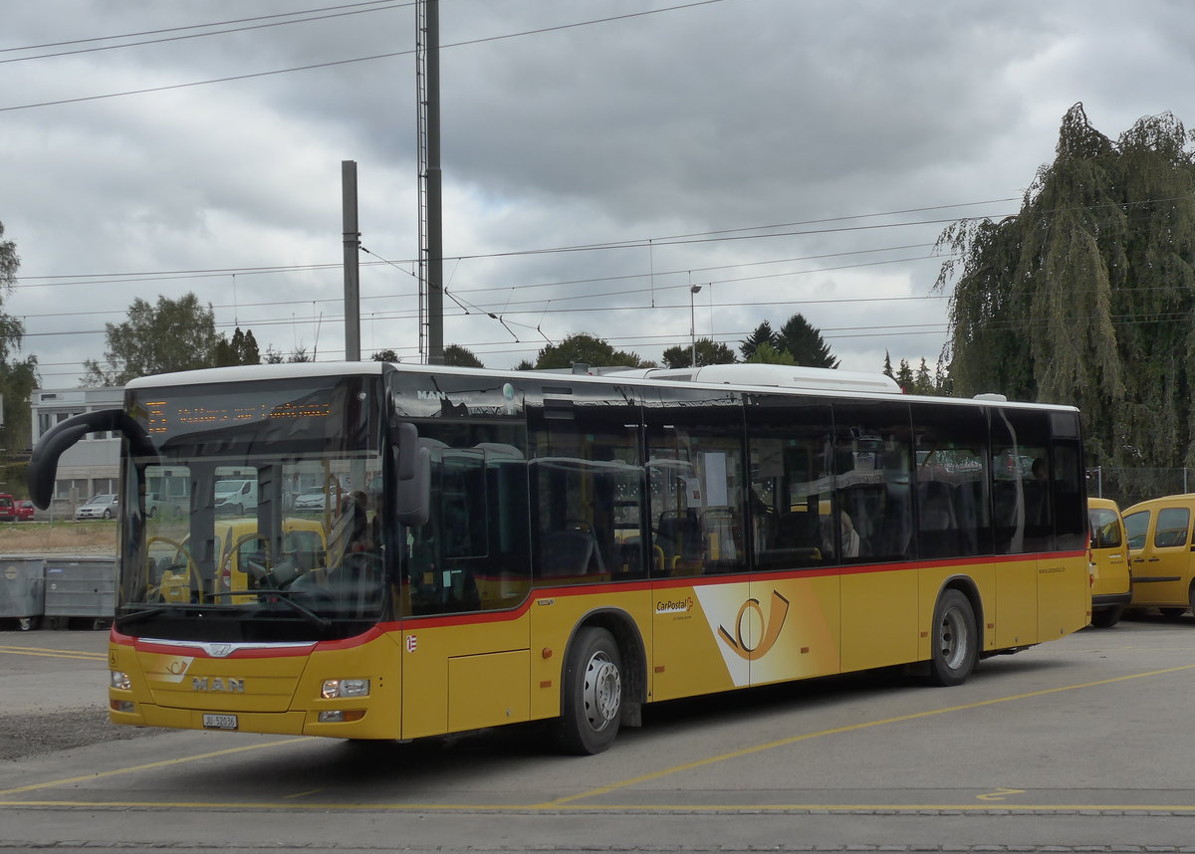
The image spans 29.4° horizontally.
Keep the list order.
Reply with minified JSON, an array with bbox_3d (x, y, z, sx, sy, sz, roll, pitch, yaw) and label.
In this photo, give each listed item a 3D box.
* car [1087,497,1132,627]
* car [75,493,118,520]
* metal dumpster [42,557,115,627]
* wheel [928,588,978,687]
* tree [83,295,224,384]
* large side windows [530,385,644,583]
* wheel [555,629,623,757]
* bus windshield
[{"bbox_3d":[5.570,1.910,32.500,1.830,1.810,4.200,0,-1,-29],"label":"car"},{"bbox_3d":[-28.100,4.620,132.000,1.730,1.430,4.350,-1,-1,30],"label":"car"},{"bbox_3d":[-8.650,2.760,38.100,1.160,1.240,1.000,-1,-1,-3],"label":"metal dumpster"},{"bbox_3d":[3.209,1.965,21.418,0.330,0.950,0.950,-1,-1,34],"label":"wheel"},{"bbox_3d":[-33.200,-1.850,170.000,10.500,16.500,10.000,0,-1,-13],"label":"tree"},{"bbox_3d":[-0.066,0.412,16.320,0.090,1.430,1.520,-1,-1,34],"label":"large side windows"},{"bbox_3d":[-0.091,1.896,16.522,0.290,0.950,0.950,-1,-1,25],"label":"wheel"},{"bbox_3d":[-2.396,0.553,15.033,2.440,1.710,0.300,-1,-1,34],"label":"bus windshield"}]

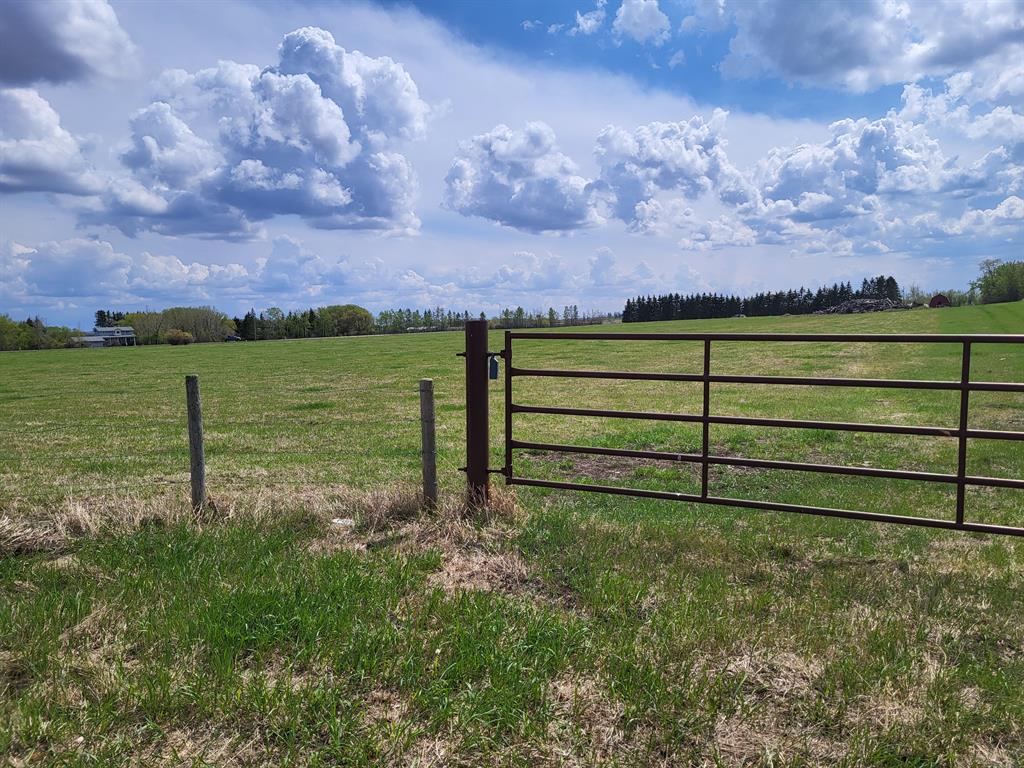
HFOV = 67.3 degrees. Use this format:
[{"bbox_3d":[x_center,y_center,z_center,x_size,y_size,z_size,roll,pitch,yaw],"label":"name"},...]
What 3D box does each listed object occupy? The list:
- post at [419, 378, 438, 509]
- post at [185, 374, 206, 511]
[{"bbox_3d":[-0.724,0.526,6.649,0.112,1.133,0.112,-1,4,0],"label":"post"},{"bbox_3d":[-2.734,0.519,6.648,0.112,1.174,0.112,-1,4,0],"label":"post"}]

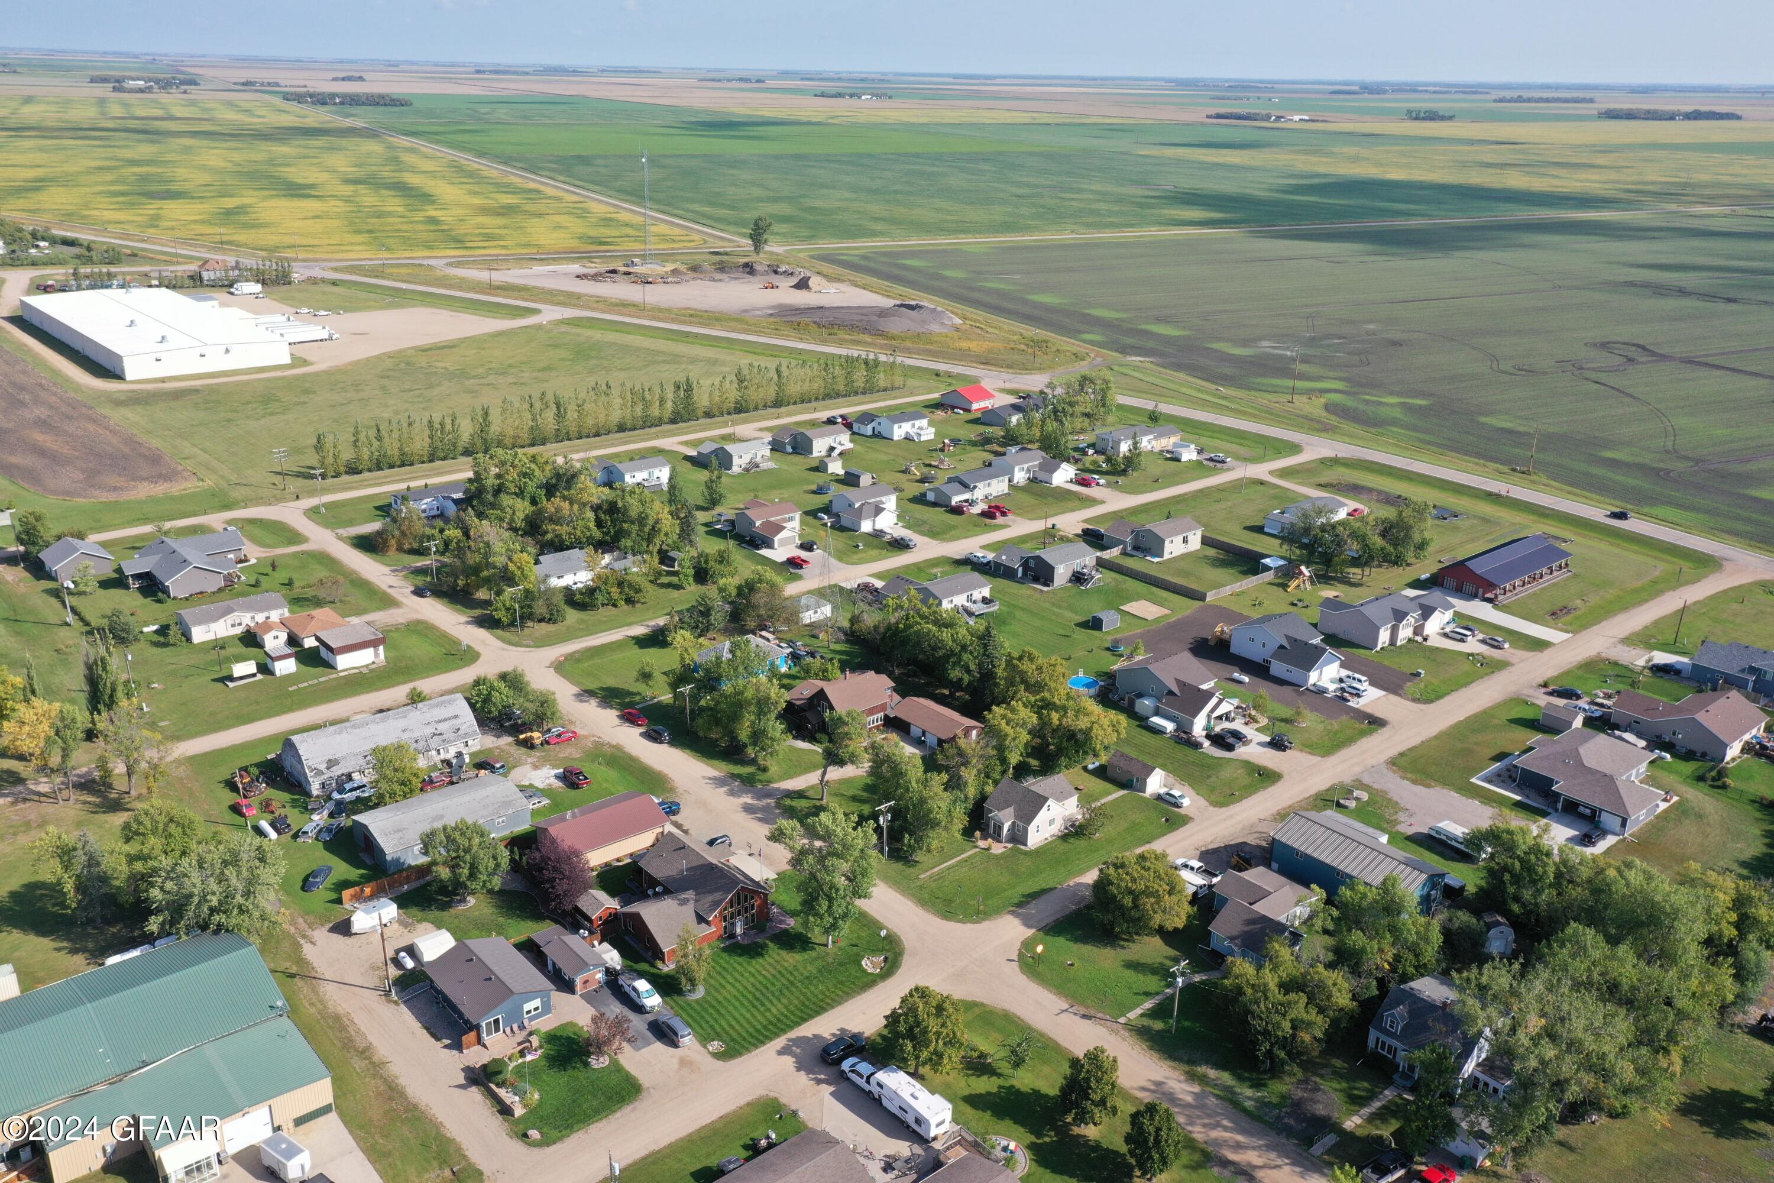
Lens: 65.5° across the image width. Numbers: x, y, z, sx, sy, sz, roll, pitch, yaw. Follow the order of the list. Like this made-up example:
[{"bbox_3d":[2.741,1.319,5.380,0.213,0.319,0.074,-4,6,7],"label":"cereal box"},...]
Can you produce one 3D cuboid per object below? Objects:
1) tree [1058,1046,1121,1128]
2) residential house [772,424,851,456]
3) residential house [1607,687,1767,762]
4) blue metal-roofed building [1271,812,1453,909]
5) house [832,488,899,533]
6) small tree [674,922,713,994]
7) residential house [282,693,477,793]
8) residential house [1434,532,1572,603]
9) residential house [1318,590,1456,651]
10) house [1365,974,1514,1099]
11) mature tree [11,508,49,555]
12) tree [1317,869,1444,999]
[{"bbox_3d":[19.971,49.261,136.484,6.090,9.090,6.090,1,21,0],"label":"tree"},{"bbox_3d":[-21.037,-43.229,388.961,19.200,6.100,13.400,-16,27,-37],"label":"residential house"},{"bbox_3d":[135.390,20.607,232.440,18.000,5.500,18.900,-16,27,-37],"label":"residential house"},{"bbox_3d":[58.623,33.876,171.844,9.600,6.400,19.000,-16,27,-37],"label":"blue metal-roofed building"},{"bbox_3d":[-3.750,-19.974,319.837,14.200,6.200,14.500,-15,26,-37],"label":"house"},{"bbox_3d":[-21.450,40.790,153.460,4.300,9.600,4.300,1,21,0],"label":"small tree"},{"bbox_3d":[-75.220,21.640,205.510,24.700,6.200,12.900,-15,26,-36],"label":"residential house"},{"bbox_3d":[123.190,-5.369,273.405,31.268,5.932,12.869,-17,27,-39],"label":"residential house"},{"bbox_3d":[89.988,3.370,248.055,23.225,6.435,14.478,-17,27,-39],"label":"residential house"},{"bbox_3d":[59.640,46.930,145.560,10.200,6.900,12.800,-15,26,-37],"label":"house"},{"bbox_3d":[-176.441,-12.237,284.877,5.960,10.170,5.960,1,21,0],"label":"mature tree"},{"bbox_3d":[56.164,39.327,157.546,13.410,13.950,13.410,1,21,0],"label":"tree"}]

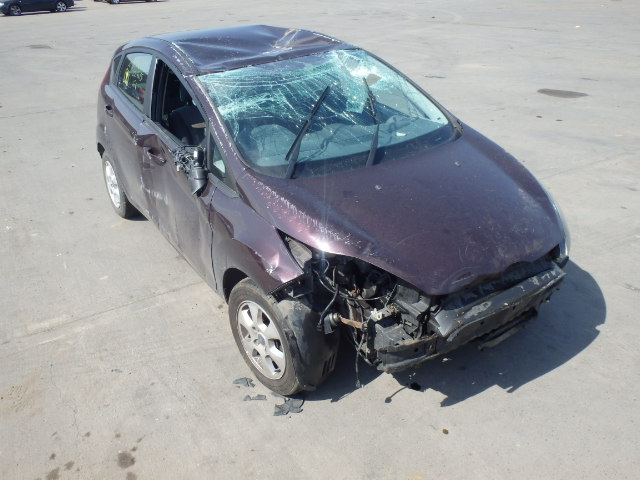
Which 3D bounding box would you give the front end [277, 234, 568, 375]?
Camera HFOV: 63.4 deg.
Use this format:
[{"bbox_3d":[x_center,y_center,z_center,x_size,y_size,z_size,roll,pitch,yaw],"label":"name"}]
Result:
[{"bbox_3d":[0.591,0.173,2.500,1.440,0.550,0.620,-18,32,-31],"label":"front end"}]

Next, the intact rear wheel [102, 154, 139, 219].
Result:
[{"bbox_3d":[-1.634,-0.476,4.304,0.190,0.585,0.585,-18,32,-31],"label":"intact rear wheel"}]

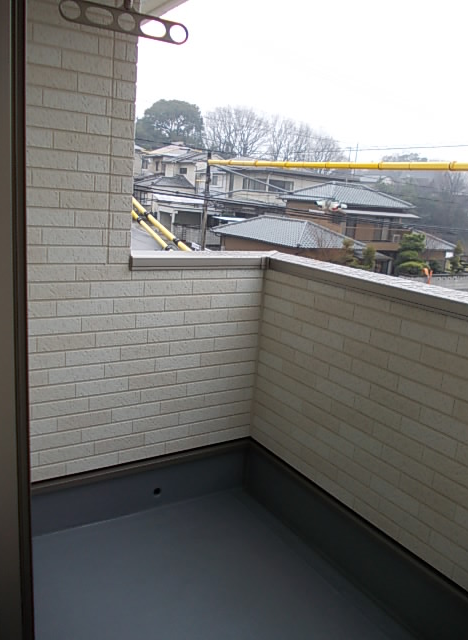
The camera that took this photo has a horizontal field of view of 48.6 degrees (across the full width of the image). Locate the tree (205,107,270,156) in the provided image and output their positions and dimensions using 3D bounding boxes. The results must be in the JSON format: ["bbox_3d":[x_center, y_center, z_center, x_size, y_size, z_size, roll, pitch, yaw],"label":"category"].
[{"bbox_3d":[0.353,-25.562,74.133,9.139,9.361,9.139,4,13,0],"label":"tree"}]

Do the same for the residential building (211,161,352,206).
[{"bbox_3d":[5.310,-12.522,53.022,12.000,6.700,8.600,-4,16,-33],"label":"residential building"}]

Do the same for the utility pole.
[{"bbox_3d":[-1.636,-5.060,28.120,0.320,7.936,0.320,4,13,0],"label":"utility pole"}]

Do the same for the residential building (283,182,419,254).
[{"bbox_3d":[9.192,-7.253,41.103,8.600,6.900,6.100,-4,16,-33],"label":"residential building"}]

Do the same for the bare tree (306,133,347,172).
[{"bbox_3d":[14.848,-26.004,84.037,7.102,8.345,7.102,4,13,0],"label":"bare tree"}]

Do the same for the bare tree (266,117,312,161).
[{"bbox_3d":[8.356,-26.005,77.993,7.199,8.713,7.199,4,13,0],"label":"bare tree"}]

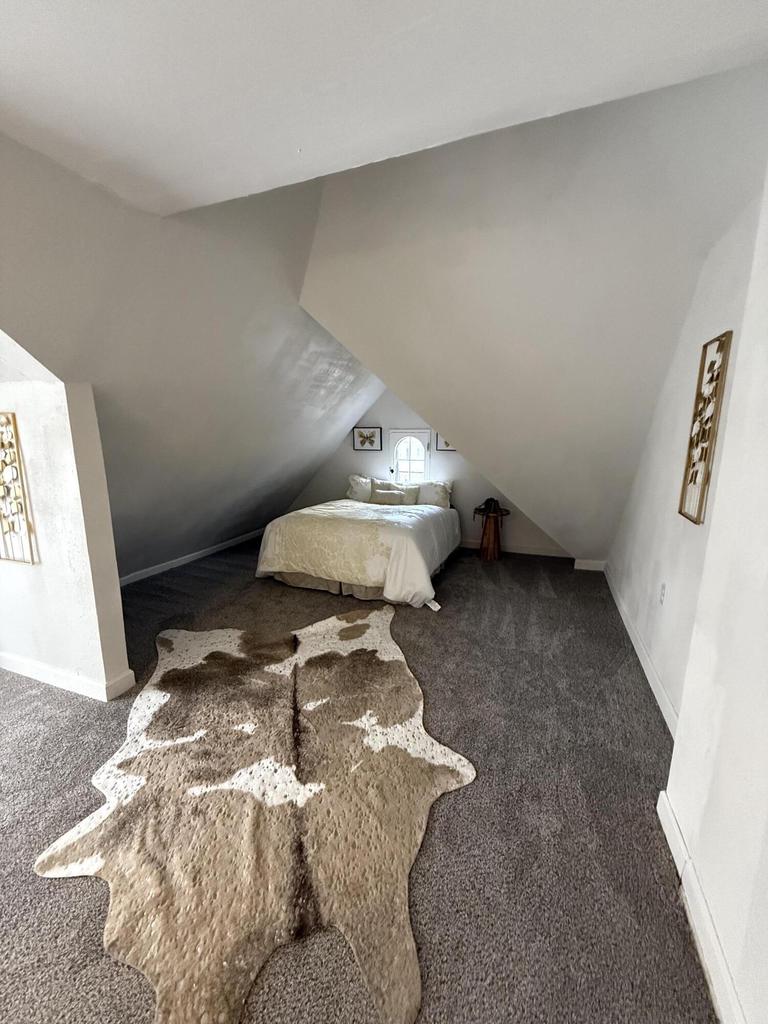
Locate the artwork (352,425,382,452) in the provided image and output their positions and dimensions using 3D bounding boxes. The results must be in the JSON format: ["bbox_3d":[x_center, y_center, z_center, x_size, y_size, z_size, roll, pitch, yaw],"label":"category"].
[{"bbox_3d":[-0.230,-1.038,5.918,0.450,0.325,0.025,5,11,21],"label":"artwork"}]

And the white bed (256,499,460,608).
[{"bbox_3d":[-0.111,0.275,4.819,1.670,0.670,2.100,5,11,21],"label":"white bed"}]

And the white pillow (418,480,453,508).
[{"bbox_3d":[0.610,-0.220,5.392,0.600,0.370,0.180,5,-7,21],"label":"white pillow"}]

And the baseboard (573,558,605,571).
[{"bbox_3d":[2.348,0.608,4.713,0.315,0.120,0.020,5,11,21],"label":"baseboard"}]

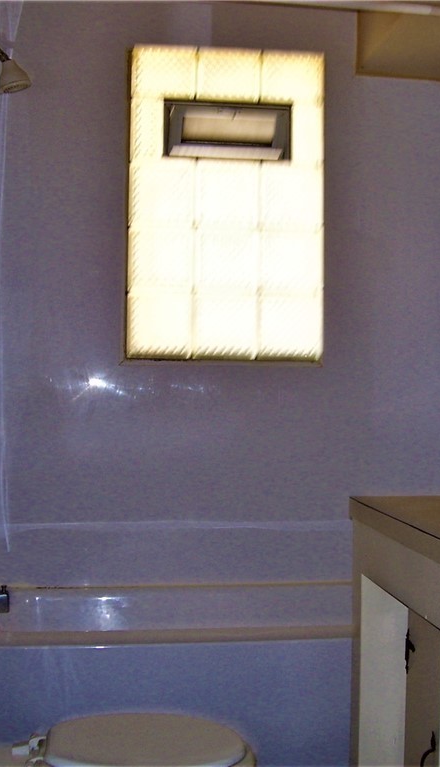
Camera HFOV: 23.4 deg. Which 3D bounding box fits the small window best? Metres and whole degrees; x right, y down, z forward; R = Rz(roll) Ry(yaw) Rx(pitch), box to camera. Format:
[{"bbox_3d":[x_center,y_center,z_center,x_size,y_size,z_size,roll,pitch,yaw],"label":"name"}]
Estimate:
[{"bbox_3d":[0.018,-0.557,3.349,0.616,0.975,0.090,1,0,-8],"label":"small window"}]

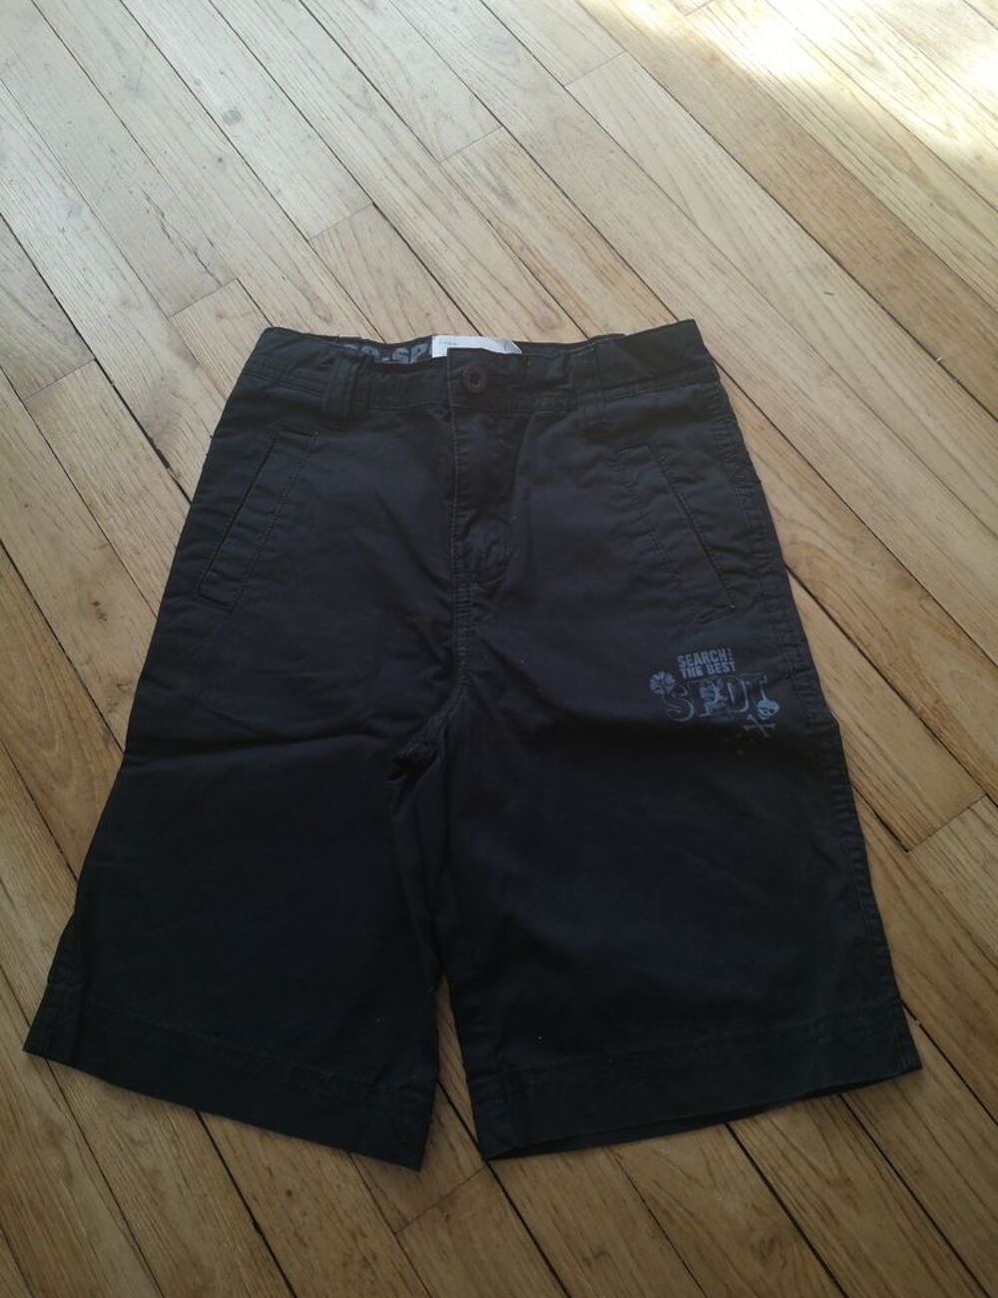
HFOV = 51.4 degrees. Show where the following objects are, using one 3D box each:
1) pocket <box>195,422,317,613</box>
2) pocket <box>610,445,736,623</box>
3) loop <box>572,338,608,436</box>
[{"bbox_3d":[-0.152,-0.083,0.656,0.025,0.012,0.128,19,75,9],"label":"pocket"},{"bbox_3d":[0.107,-0.074,0.640,0.025,0.012,0.124,-22,73,-5],"label":"pocket"},{"bbox_3d":[0.057,-0.166,0.667,0.019,0.010,0.064,-3,77,2],"label":"loop"}]

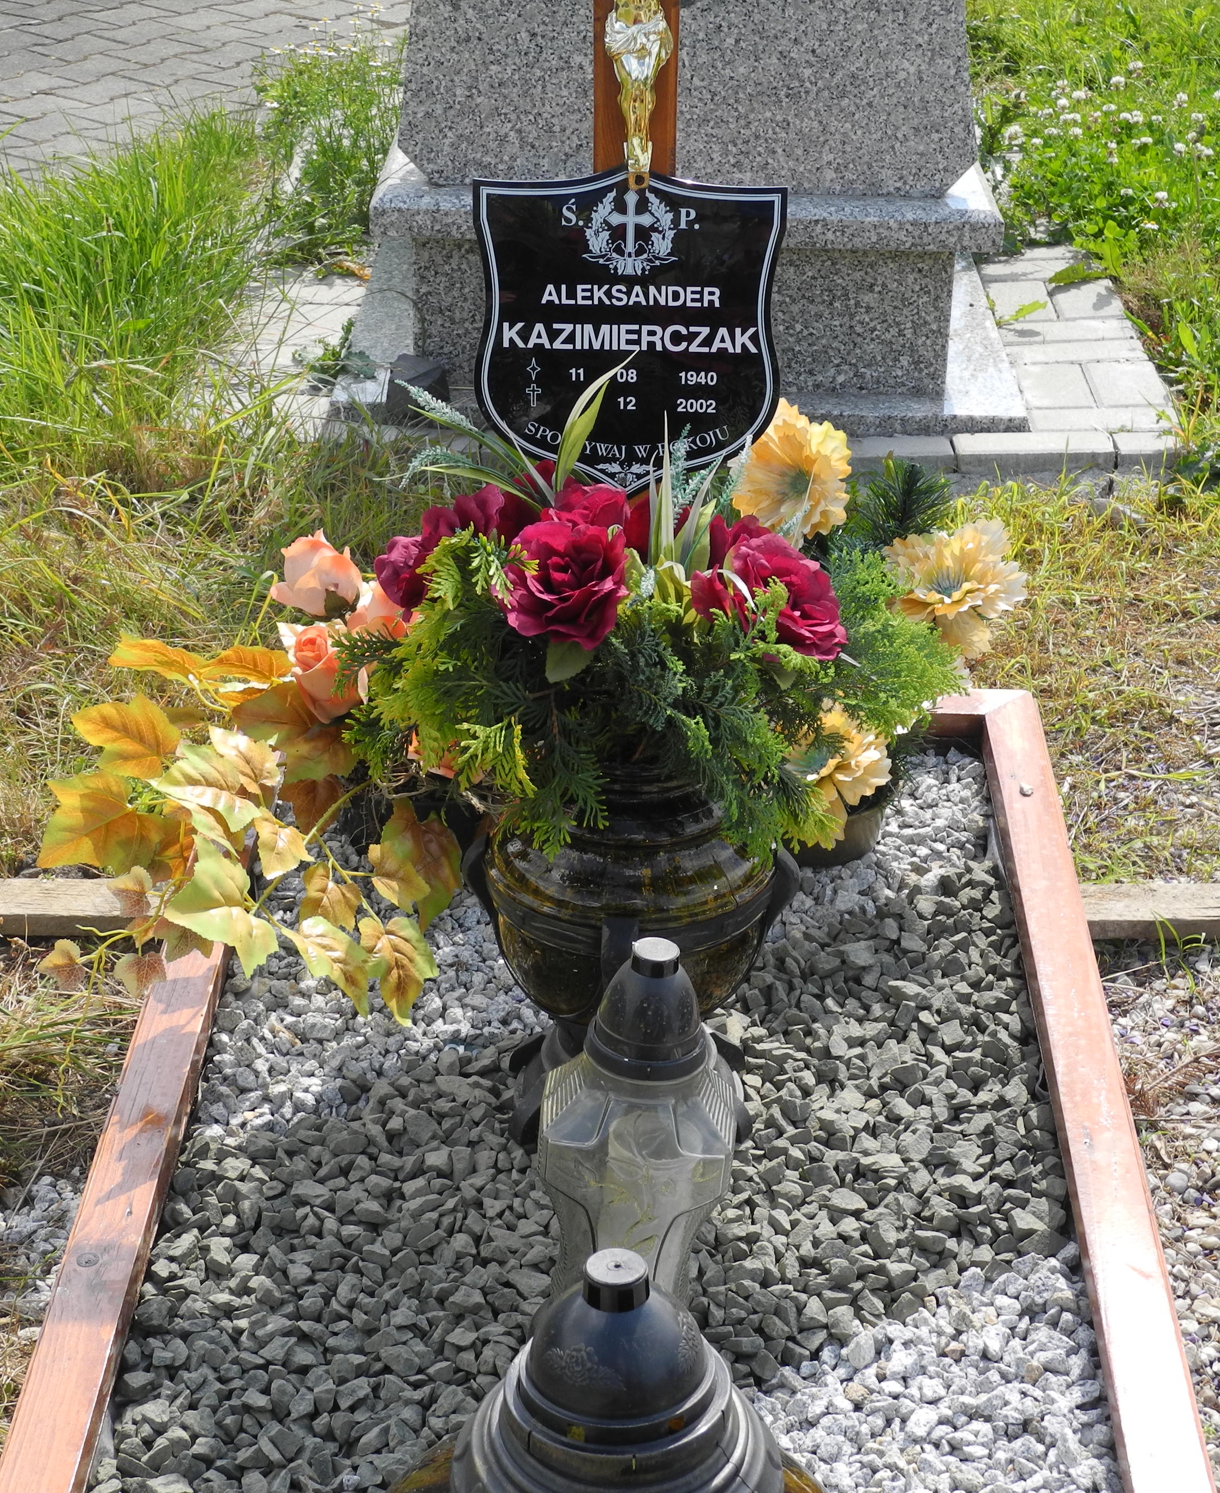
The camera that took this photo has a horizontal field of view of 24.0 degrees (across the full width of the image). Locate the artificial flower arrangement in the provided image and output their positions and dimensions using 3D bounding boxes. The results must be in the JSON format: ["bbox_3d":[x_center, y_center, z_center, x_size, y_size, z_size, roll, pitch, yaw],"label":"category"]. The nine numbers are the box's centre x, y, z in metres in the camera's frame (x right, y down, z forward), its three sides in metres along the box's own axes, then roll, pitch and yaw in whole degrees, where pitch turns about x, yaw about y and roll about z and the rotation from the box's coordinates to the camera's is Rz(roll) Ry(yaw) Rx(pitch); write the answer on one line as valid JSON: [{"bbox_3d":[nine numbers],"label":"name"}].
[{"bbox_3d":[-0.054,-0.059,2.270,0.810,0.510,0.530,1,25,0],"label":"artificial flower arrangement"}]

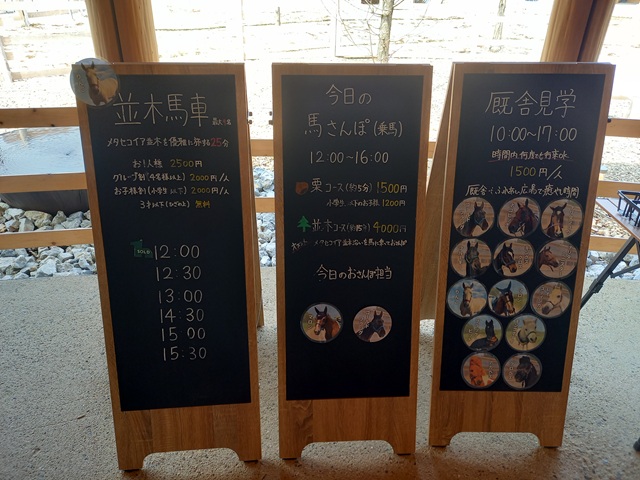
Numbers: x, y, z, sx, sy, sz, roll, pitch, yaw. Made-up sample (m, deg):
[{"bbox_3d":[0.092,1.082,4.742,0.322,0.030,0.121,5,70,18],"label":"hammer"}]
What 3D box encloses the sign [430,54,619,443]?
[{"bbox_3d":[0.610,0.019,1.617,0.457,1.200,0.695,1,28,0],"label":"sign"}]

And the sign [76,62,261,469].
[{"bbox_3d":[-0.446,0.045,1.542,0.457,1.200,0.695,-2,28,-5],"label":"sign"}]

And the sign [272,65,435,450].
[{"bbox_3d":[0.087,0.032,1.579,0.457,1.200,0.695,-1,28,-2],"label":"sign"}]

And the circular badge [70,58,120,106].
[{"bbox_3d":[-0.612,-0.426,1.255,0.128,0.128,0.008,-2,12,-5],"label":"circular badge"}]

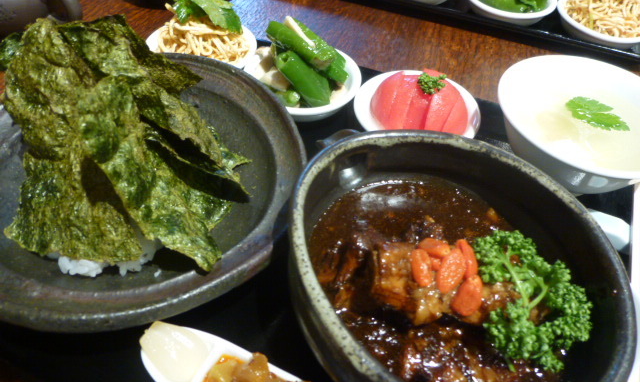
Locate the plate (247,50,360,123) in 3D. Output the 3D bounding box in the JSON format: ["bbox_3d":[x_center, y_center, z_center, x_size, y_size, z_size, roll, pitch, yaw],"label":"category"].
[{"bbox_3d":[-0.014,-0.081,0.368,0.092,0.027,0.092,2,50,-2],"label":"plate"}]

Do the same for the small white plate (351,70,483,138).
[{"bbox_3d":[0.071,-0.052,0.349,0.092,0.027,0.092,2,50,-2],"label":"small white plate"}]

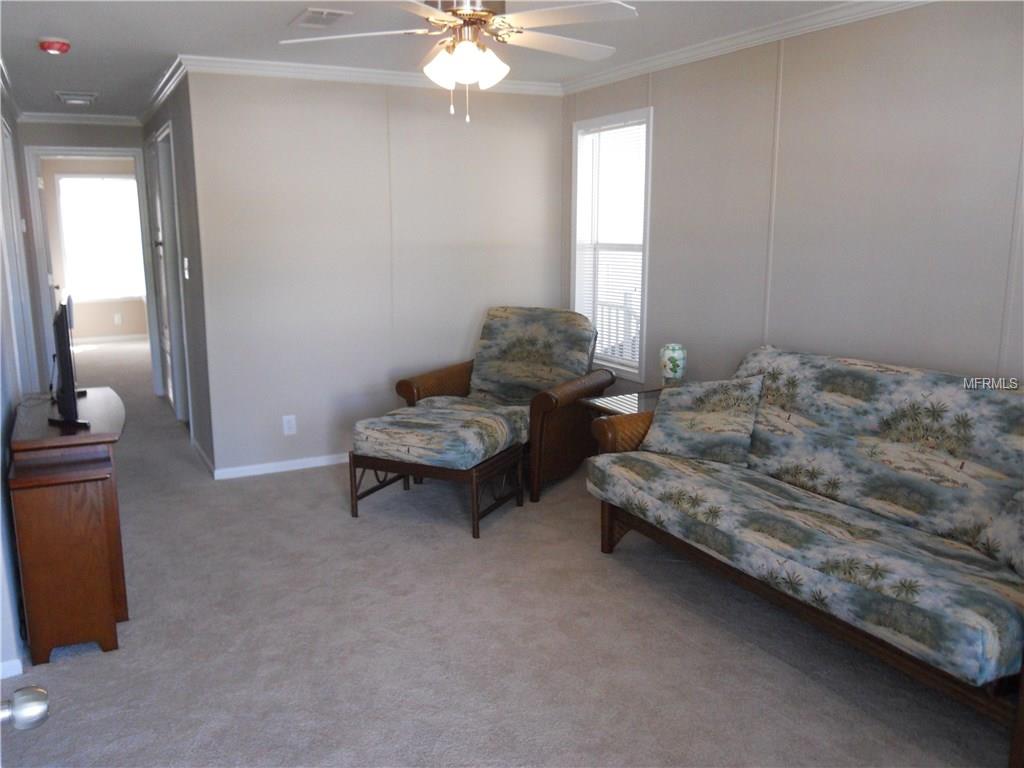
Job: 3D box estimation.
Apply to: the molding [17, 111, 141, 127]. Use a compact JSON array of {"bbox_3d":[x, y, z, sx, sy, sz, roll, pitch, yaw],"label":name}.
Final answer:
[{"bbox_3d":[-3.545,-2.180,6.818,0.880,0.068,0.055,-6,13,-27],"label":"molding"}]

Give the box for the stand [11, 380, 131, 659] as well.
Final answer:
[{"bbox_3d":[-1.680,0.497,3.224,0.380,0.800,0.920,-6,13,-27],"label":"stand"}]

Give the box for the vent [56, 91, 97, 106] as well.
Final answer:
[{"bbox_3d":[-3.055,-2.002,5.825,0.250,0.040,0.320,-6,13,-27],"label":"vent"}]

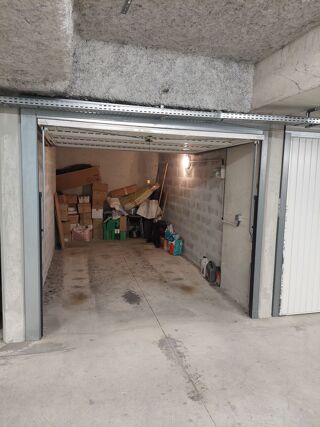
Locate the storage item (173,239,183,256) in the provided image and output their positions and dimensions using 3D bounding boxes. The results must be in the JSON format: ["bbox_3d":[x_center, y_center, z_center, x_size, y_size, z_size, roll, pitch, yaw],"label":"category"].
[{"bbox_3d":[0.392,0.724,6.324,0.160,0.325,0.180,0,6,-15],"label":"storage item"}]

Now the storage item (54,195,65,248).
[{"bbox_3d":[-2.253,0.153,6.655,0.050,1.220,0.500,-7,8,-14],"label":"storage item"}]

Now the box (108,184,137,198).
[{"bbox_3d":[-0.982,-0.579,7.738,0.700,0.160,0.270,-16,10,-12],"label":"box"}]

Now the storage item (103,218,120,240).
[{"bbox_3d":[-1.256,0.400,7.674,0.420,0.540,0.400,0,6,-15],"label":"storage item"}]

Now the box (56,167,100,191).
[{"bbox_3d":[-1.966,-0.852,7.188,1.000,0.360,0.420,-12,9,-13],"label":"box"}]

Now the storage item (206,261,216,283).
[{"bbox_3d":[0.828,0.931,4.767,0.120,0.320,0.150,0,6,-15],"label":"storage item"}]

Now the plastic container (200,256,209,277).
[{"bbox_3d":[0.752,0.905,4.952,0.105,0.340,0.145,0,6,-15],"label":"plastic container"}]

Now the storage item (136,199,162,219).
[{"bbox_3d":[-0.268,-0.130,7.354,0.580,0.440,0.420,0,6,-15],"label":"storage item"}]

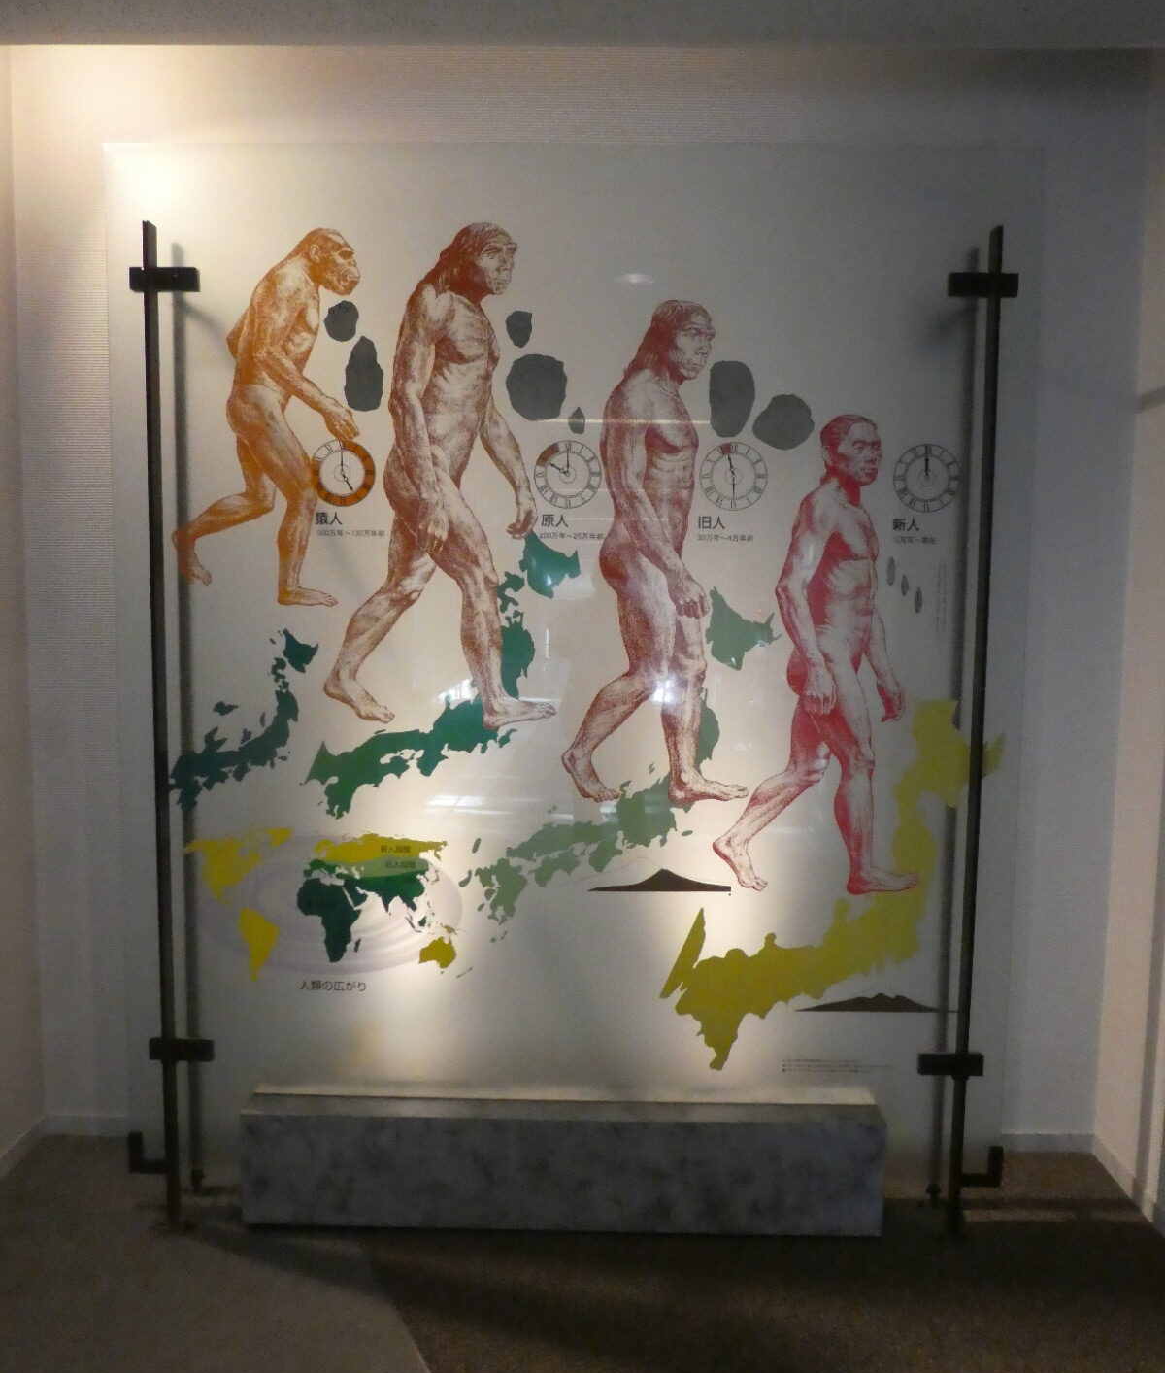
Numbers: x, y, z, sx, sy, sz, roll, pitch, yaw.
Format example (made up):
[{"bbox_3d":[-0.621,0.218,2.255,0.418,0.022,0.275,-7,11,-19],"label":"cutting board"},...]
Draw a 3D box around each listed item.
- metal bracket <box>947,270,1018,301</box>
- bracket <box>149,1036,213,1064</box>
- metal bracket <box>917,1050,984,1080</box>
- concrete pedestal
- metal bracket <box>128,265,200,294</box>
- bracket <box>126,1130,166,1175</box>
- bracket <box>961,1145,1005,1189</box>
[{"bbox_3d":[0.912,-0.911,2.449,0.151,0.049,0.026,1,5,1],"label":"metal bracket"},{"bbox_3d":[-0.981,0.893,2.639,0.151,0.049,0.026,1,5,1],"label":"bracket"},{"bbox_3d":[0.894,0.916,2.612,0.151,0.049,0.026,1,5,1],"label":"metal bracket"},{"bbox_3d":[-0.048,1.158,2.663,1.533,0.278,0.180,1,5,1],"label":"concrete pedestal"},{"bbox_3d":[-0.959,-0.933,2.475,0.151,0.049,0.026,1,5,1],"label":"metal bracket"},{"bbox_3d":[-1.067,1.155,2.670,0.100,0.088,0.031,1,5,1],"label":"bracket"},{"bbox_3d":[0.975,1.179,2.641,0.100,0.088,0.031,1,5,1],"label":"bracket"}]

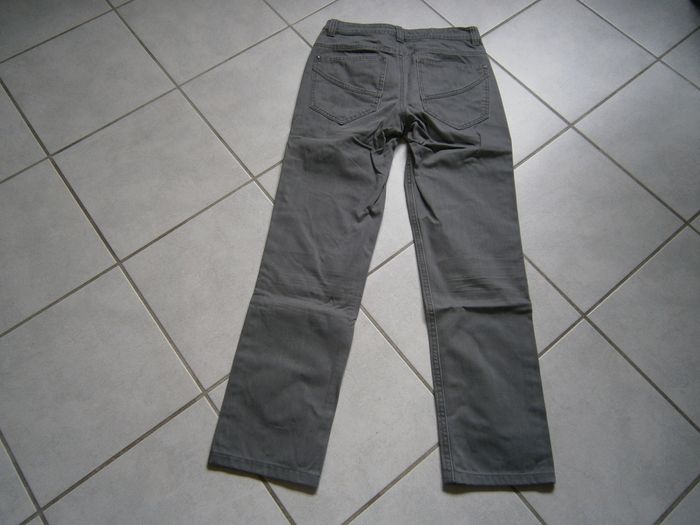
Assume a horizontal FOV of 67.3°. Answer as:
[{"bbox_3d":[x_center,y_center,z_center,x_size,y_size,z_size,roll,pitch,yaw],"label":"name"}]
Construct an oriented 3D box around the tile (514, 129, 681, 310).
[{"bbox_3d":[0.461,-0.099,1.077,0.310,0.010,0.310,-36,70,-15],"label":"tile"}]

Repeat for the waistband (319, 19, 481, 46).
[{"bbox_3d":[0.126,-0.548,1.252,0.378,0.033,0.048,4,66,2],"label":"waistband"}]

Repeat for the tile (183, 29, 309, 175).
[{"bbox_3d":[-0.175,-0.376,1.203,0.310,0.010,0.310,-36,70,-15],"label":"tile"}]

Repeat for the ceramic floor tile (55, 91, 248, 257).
[{"bbox_3d":[-0.422,-0.200,1.124,0.310,0.010,0.310,-36,70,-15],"label":"ceramic floor tile"}]

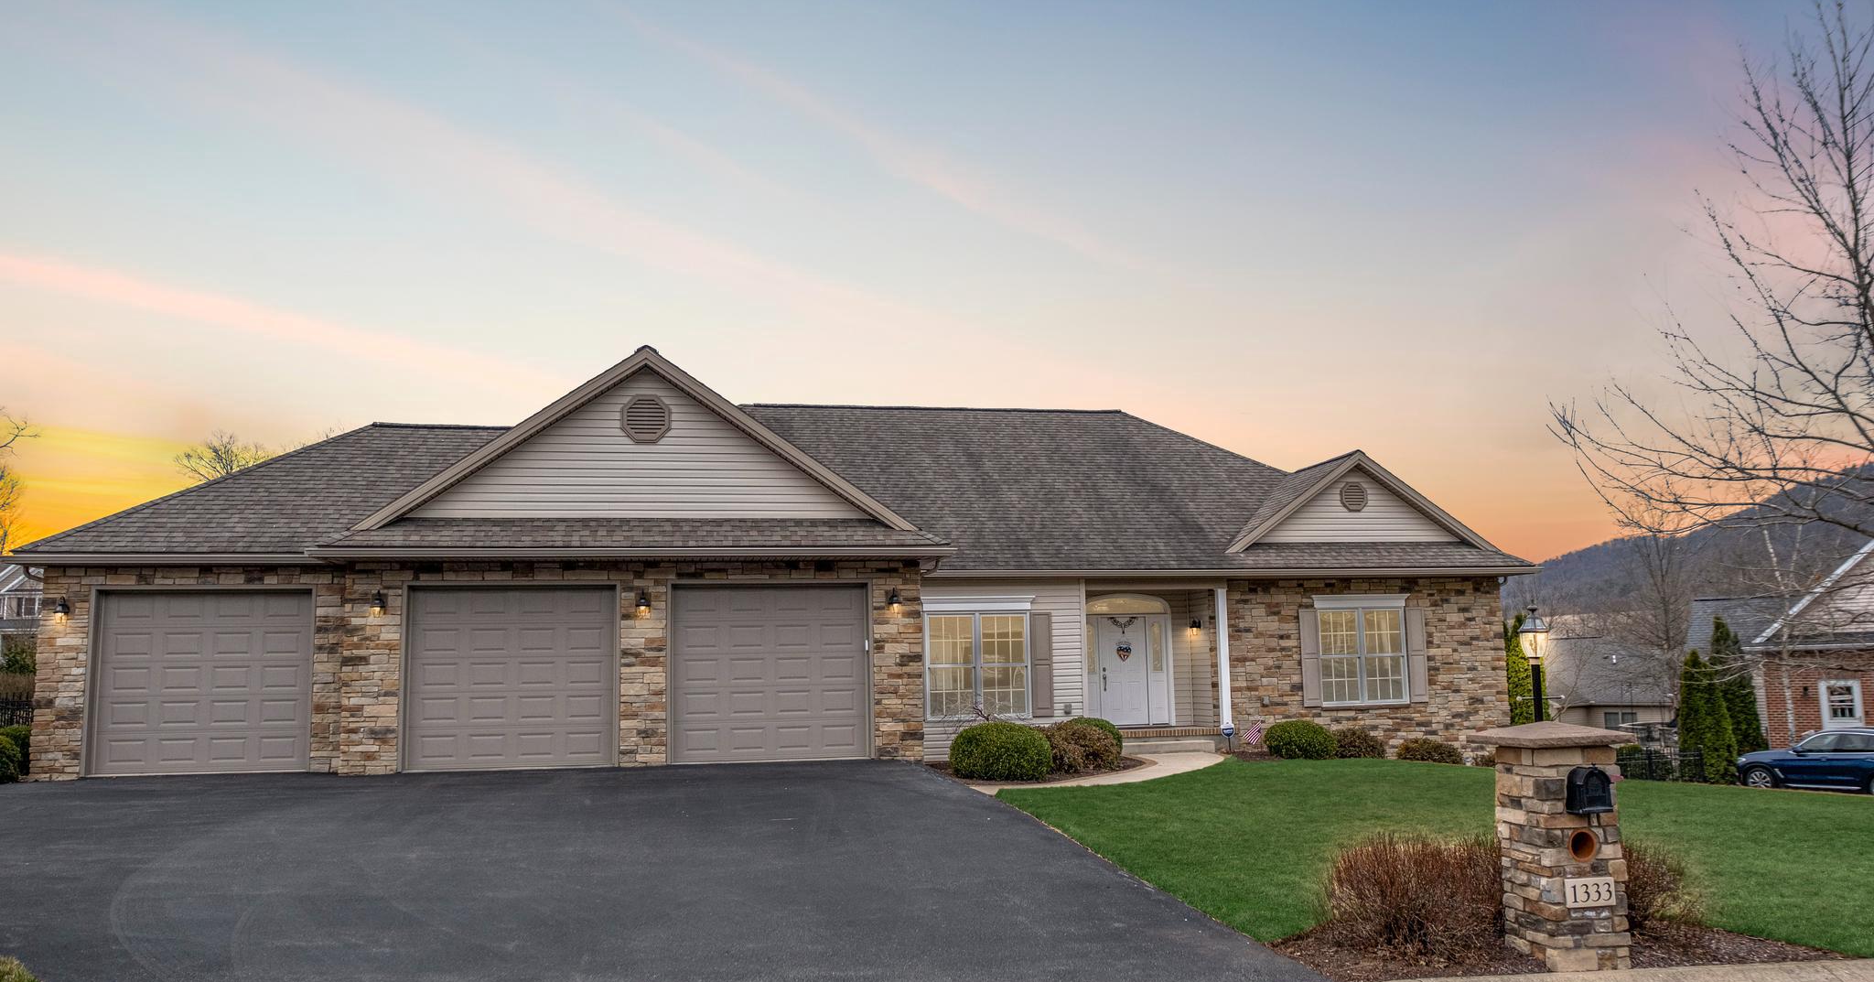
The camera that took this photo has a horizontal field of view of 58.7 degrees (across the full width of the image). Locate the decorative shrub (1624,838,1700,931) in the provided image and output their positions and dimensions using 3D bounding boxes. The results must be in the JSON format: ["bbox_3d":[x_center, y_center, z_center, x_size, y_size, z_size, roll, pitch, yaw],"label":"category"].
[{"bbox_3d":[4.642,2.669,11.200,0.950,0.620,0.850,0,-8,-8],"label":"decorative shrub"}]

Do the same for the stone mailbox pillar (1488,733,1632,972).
[{"bbox_3d":[3.901,2.198,10.437,0.710,1.470,0.750,0,-8,-8],"label":"stone mailbox pillar"}]

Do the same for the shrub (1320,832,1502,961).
[{"bbox_3d":[3.104,2.600,10.750,1.250,0.740,1.050,0,-8,-8],"label":"shrub"}]

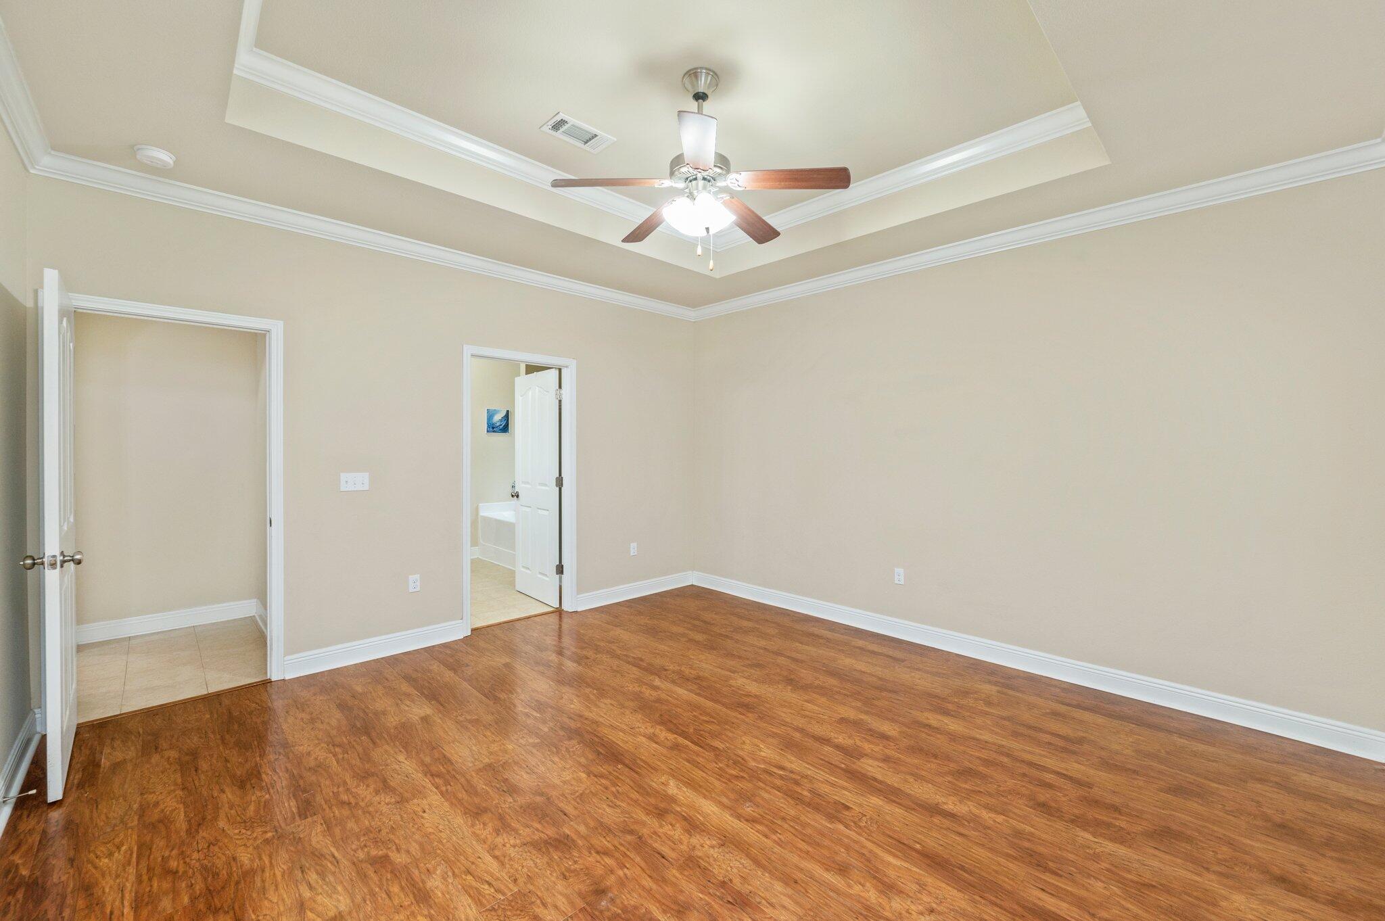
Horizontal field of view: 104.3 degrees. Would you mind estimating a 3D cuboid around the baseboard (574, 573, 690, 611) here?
[{"bbox_3d":[-0.497,1.217,5.051,1.360,0.131,0.020,-1,1,-44],"label":"baseboard"}]

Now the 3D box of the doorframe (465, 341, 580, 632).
[{"bbox_3d":[-1.367,0.225,4.276,0.950,2.125,0.140,-1,1,-44],"label":"doorframe"}]

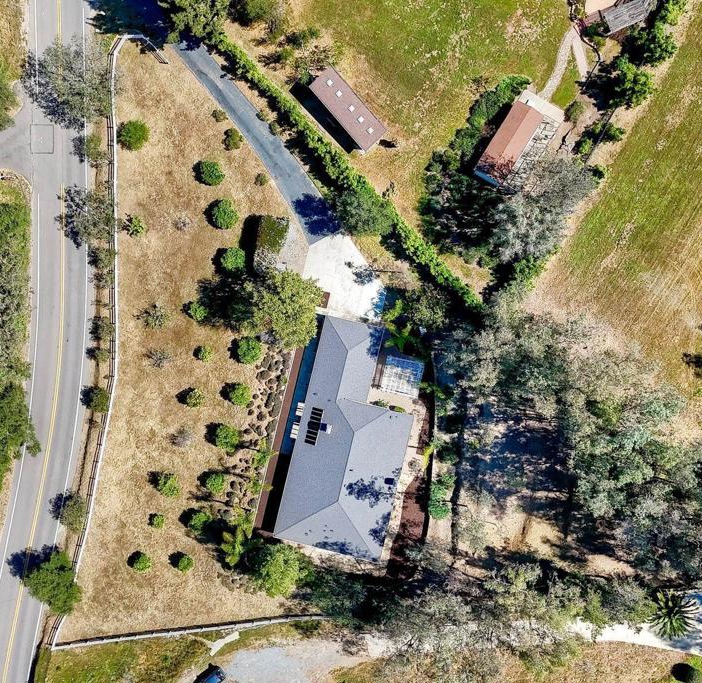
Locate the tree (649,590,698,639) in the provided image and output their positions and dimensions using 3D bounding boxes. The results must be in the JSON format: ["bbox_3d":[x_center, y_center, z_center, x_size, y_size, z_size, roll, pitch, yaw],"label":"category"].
[{"bbox_3d":[42.800,36.400,101.500,6.300,9.000,6.300,0,90,0],"label":"tree"}]

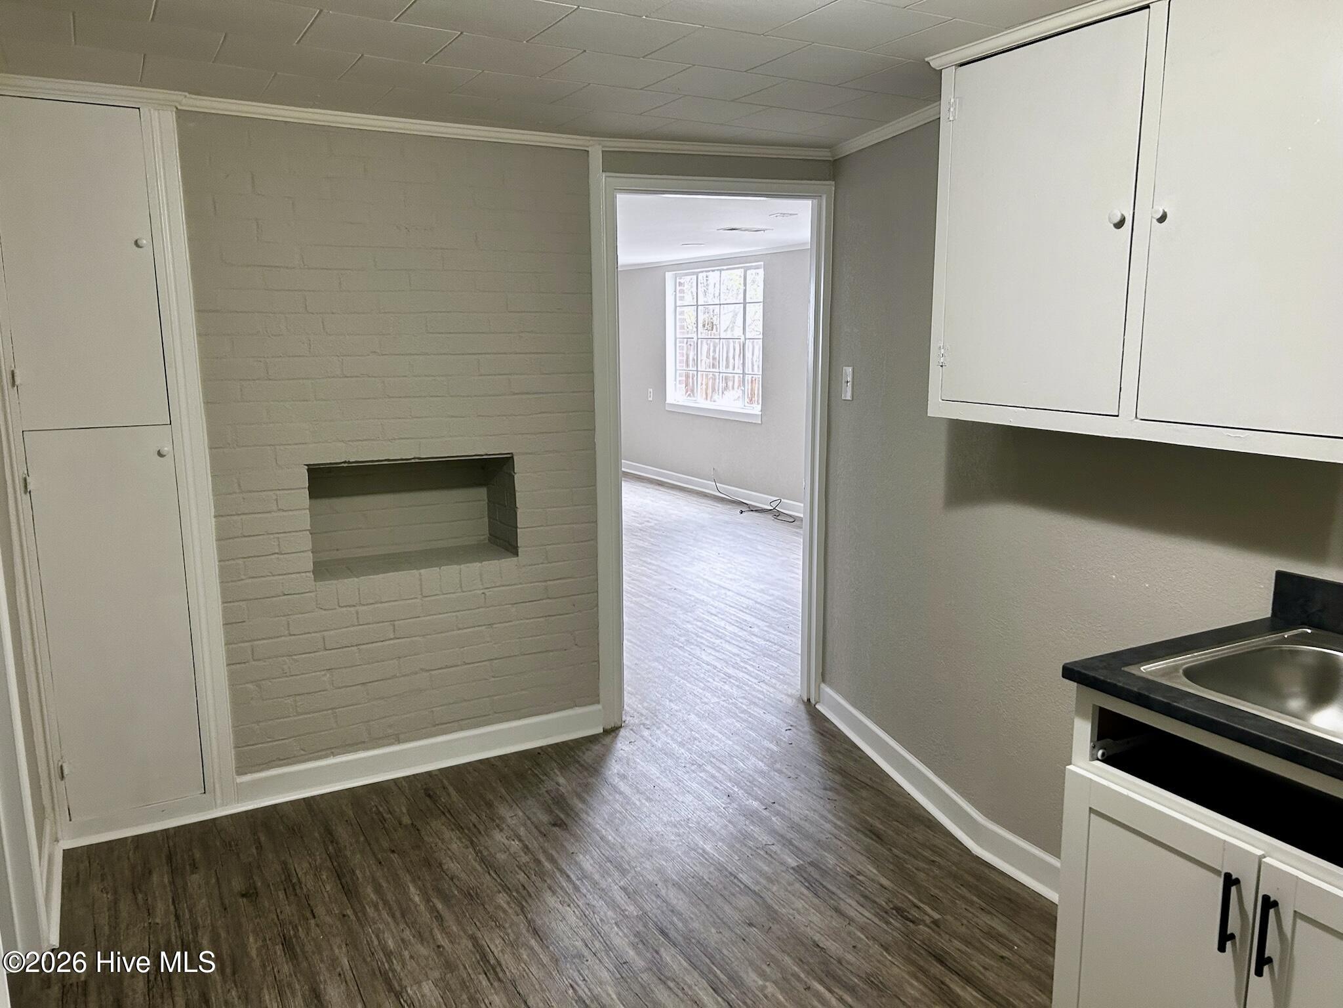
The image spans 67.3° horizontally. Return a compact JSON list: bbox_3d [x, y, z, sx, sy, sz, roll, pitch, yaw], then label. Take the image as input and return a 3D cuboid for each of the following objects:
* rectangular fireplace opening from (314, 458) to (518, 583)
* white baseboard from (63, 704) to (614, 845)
[{"bbox_3d":[-0.923,0.015,3.536,0.693,0.377,0.280,-6,12,-28],"label":"rectangular fireplace opening"},{"bbox_3d":[-1.046,0.900,3.443,1.786,0.106,0.030,-6,12,-28],"label":"white baseboard"}]

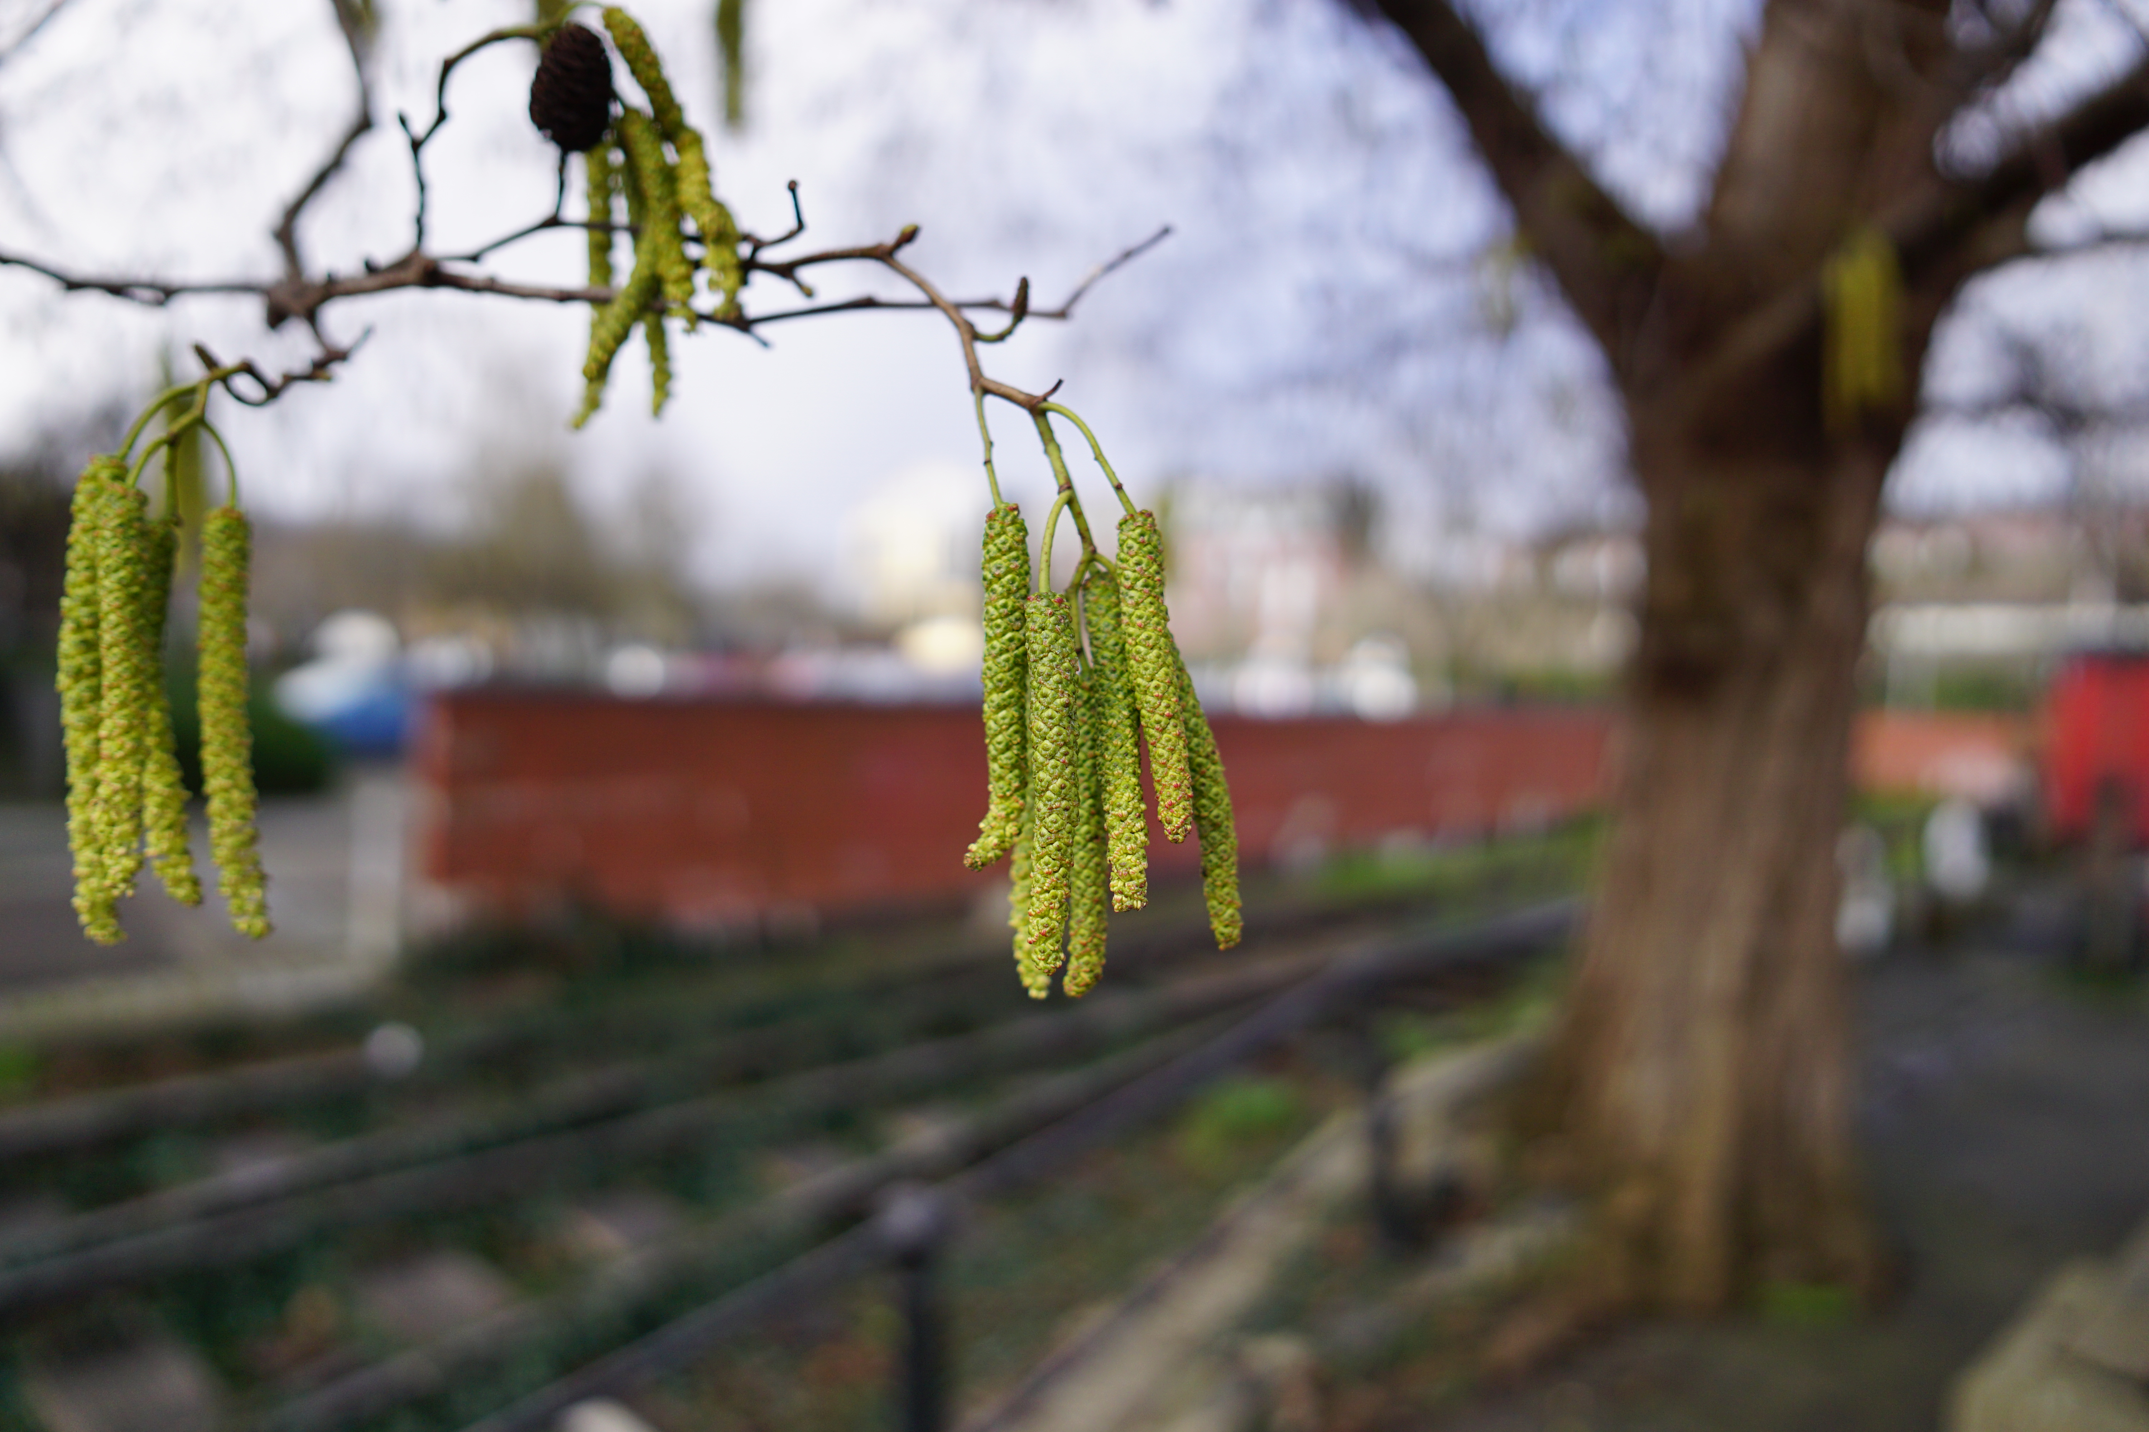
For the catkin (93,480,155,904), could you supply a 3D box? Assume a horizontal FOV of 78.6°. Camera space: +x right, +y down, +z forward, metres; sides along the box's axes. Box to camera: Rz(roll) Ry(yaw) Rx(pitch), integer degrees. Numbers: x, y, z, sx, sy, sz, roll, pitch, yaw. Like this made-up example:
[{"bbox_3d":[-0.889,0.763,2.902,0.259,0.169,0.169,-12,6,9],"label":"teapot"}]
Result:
[{"bbox_3d":[-0.186,-0.005,0.257,0.009,0.083,0.008,0,0,-36],"label":"catkin"}]

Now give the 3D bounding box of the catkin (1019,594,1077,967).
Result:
[{"bbox_3d":[-0.005,0.012,0.233,0.009,0.068,0.008,0,0,-1],"label":"catkin"}]

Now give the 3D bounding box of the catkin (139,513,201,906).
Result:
[{"bbox_3d":[-0.181,-0.001,0.263,0.010,0.078,0.008,-3,0,0],"label":"catkin"}]

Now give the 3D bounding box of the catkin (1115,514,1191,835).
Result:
[{"bbox_3d":[0.015,-0.007,0.236,0.009,0.060,0.008,-7,0,4],"label":"catkin"}]

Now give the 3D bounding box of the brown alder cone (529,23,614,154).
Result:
[{"bbox_3d":[-0.099,-0.123,0.258,0.015,0.026,0.015,6,0,-23],"label":"brown alder cone"}]

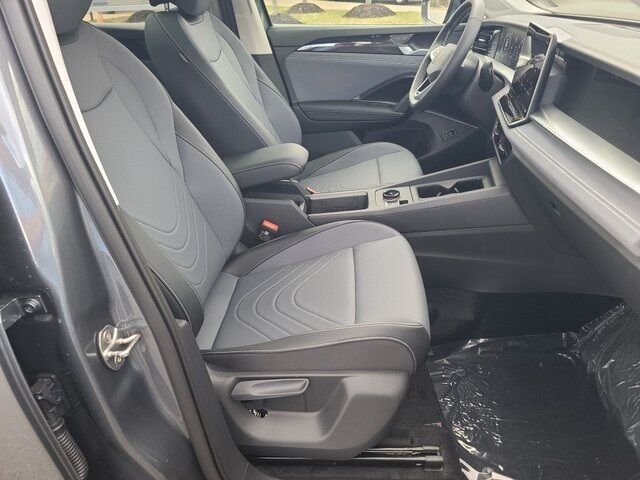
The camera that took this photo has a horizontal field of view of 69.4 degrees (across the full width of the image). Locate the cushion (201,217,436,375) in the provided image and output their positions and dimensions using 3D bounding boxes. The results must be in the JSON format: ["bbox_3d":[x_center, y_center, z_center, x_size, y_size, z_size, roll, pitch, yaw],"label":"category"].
[{"bbox_3d":[0.016,0.129,1.219,0.520,0.170,0.510,-3,30,3],"label":"cushion"}]

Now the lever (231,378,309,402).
[{"bbox_3d":[-0.107,0.334,1.018,0.167,0.038,0.040,-3,30,3],"label":"lever"}]

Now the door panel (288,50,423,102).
[{"bbox_3d":[0.170,-0.688,1.947,0.585,0.210,0.060,1,31,1],"label":"door panel"}]

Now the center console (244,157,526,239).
[{"bbox_3d":[0.190,-0.112,1.462,0.825,0.170,0.220,-5,30,4],"label":"center console"}]

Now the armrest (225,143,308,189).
[{"bbox_3d":[-0.170,-0.233,1.399,0.295,0.090,0.180,-2,30,3],"label":"armrest"}]

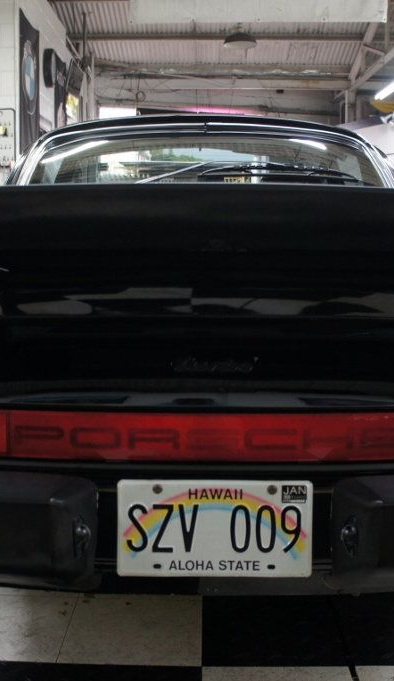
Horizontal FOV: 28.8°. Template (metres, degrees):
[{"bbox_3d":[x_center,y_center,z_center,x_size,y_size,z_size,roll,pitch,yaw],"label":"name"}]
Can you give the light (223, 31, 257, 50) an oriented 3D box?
[{"bbox_3d":[0.555,-3.818,9.800,0.425,0.200,0.425,0,8,1],"label":"light"}]

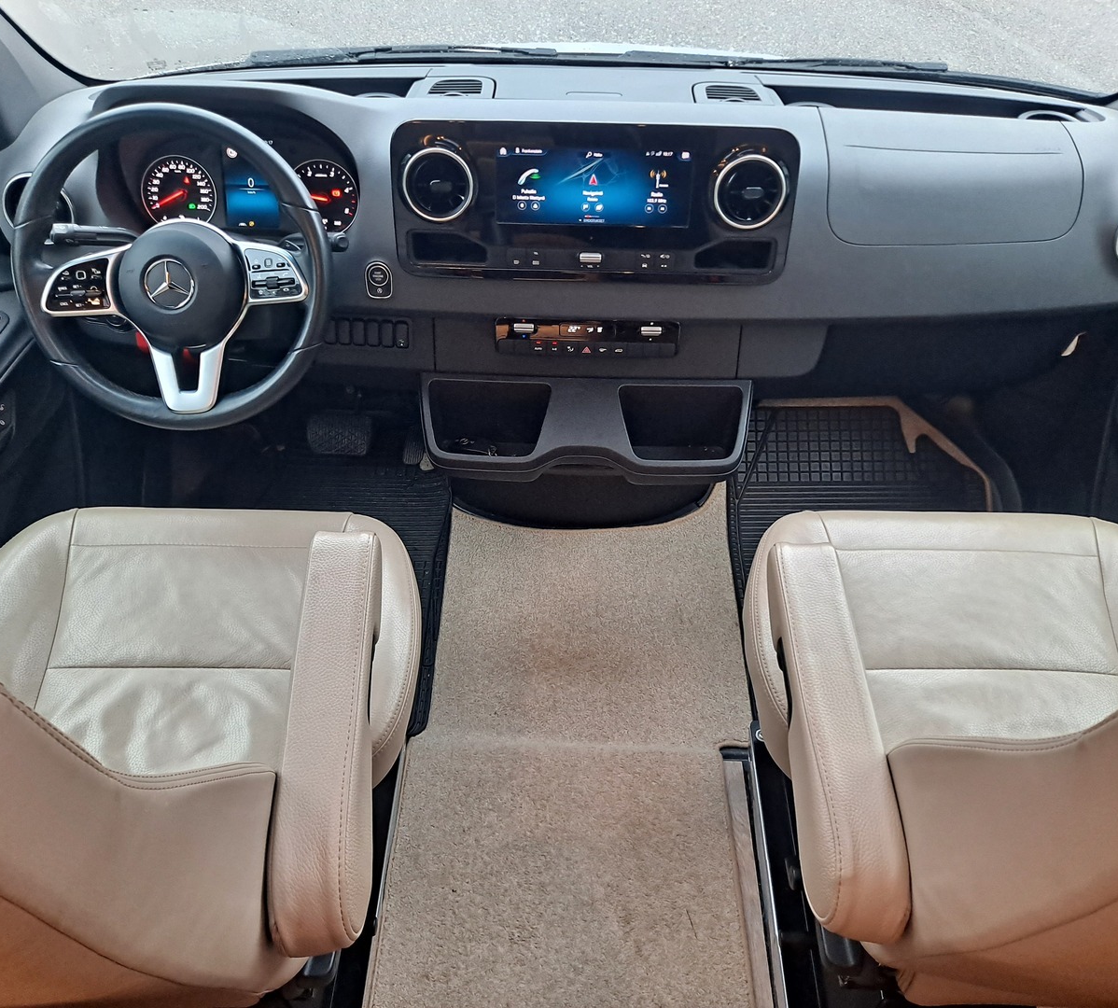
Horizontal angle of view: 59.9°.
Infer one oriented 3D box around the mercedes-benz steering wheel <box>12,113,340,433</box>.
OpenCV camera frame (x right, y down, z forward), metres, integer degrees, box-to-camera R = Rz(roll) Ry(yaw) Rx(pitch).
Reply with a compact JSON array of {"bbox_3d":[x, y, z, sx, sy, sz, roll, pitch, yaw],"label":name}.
[{"bbox_3d":[-0.463,-0.281,1.179,0.383,0.383,0.100,1,14,0],"label":"mercedes-benz steering wheel"}]

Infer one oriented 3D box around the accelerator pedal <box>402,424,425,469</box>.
[{"bbox_3d":[-0.277,-0.118,1.870,0.045,0.110,0.035,1,3,0],"label":"accelerator pedal"}]

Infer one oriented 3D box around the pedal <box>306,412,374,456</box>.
[{"bbox_3d":[-0.408,-0.133,1.820,0.118,0.075,0.035,1,5,0],"label":"pedal"}]

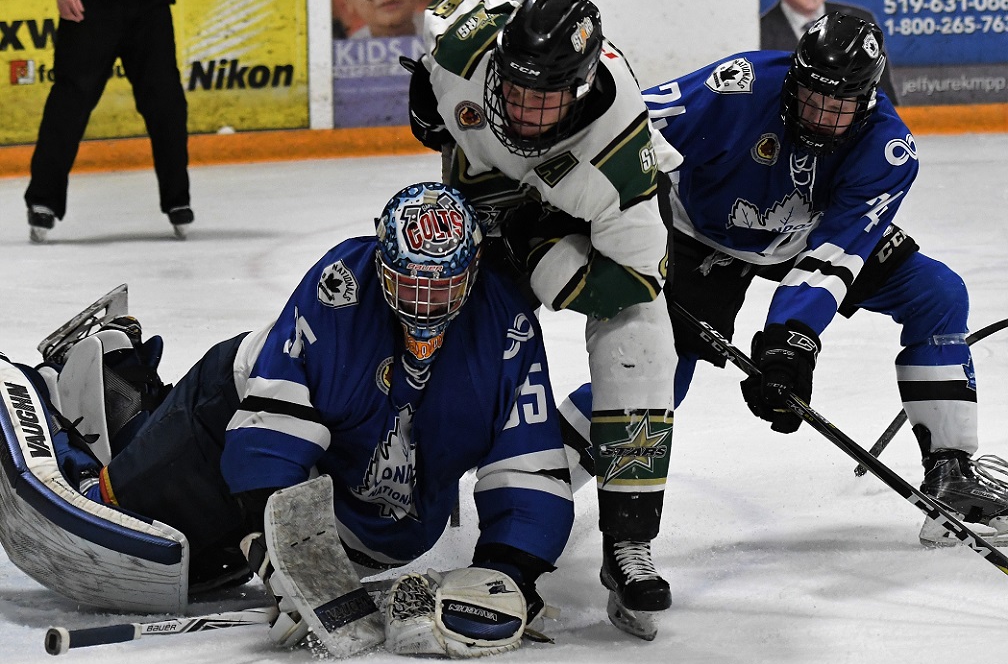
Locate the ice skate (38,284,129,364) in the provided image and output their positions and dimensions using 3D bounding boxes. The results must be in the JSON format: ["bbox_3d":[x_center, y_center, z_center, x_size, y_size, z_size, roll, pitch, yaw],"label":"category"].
[{"bbox_3d":[-0.933,0.051,6.950,0.300,0.240,0.110,-35,0,-6],"label":"ice skate"}]

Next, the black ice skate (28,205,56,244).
[{"bbox_3d":[-2.292,-0.564,14.600,0.110,0.240,0.290,-2,8,-11],"label":"black ice skate"}]

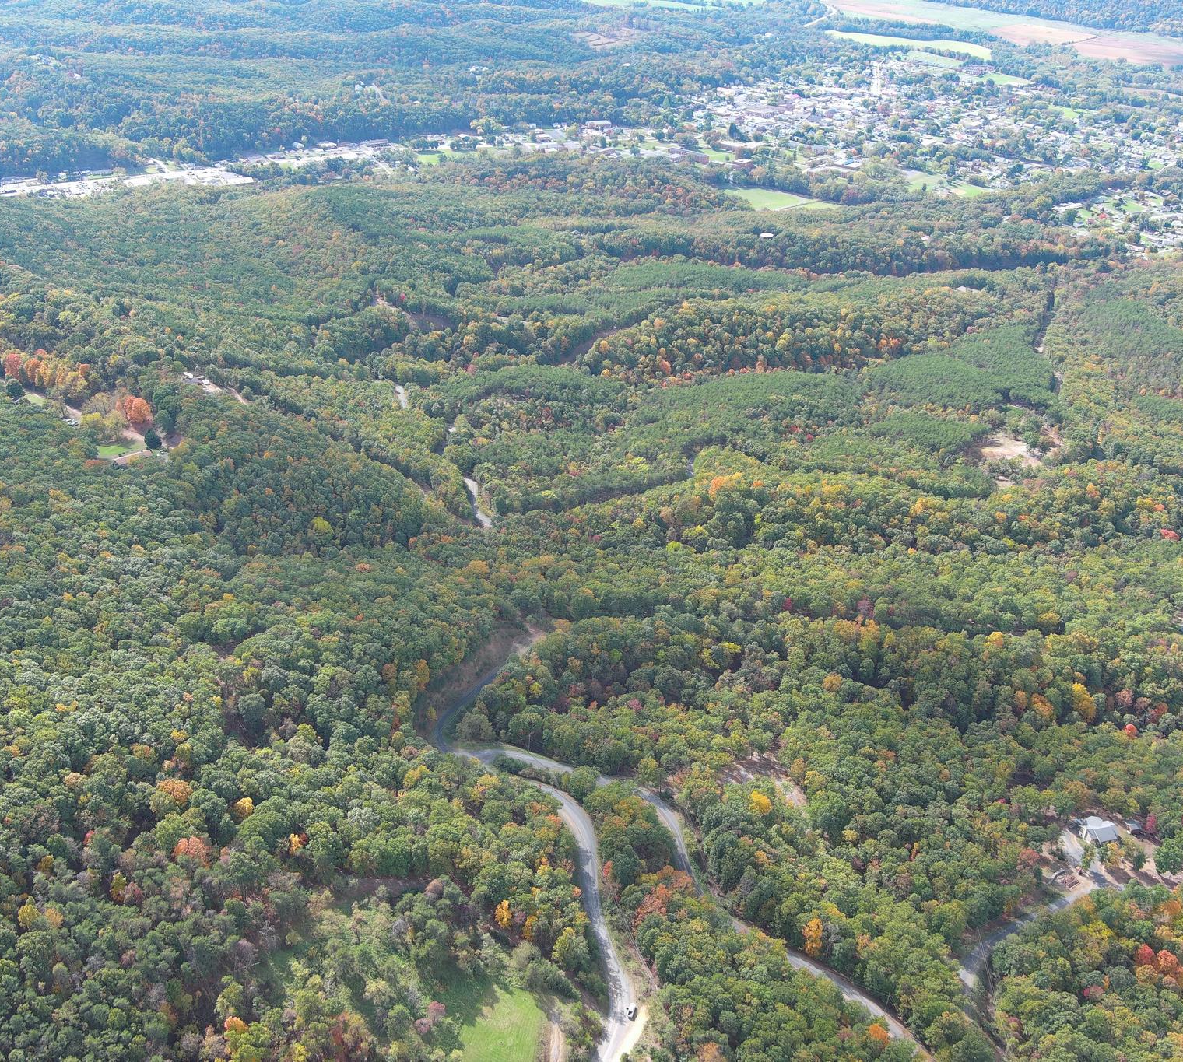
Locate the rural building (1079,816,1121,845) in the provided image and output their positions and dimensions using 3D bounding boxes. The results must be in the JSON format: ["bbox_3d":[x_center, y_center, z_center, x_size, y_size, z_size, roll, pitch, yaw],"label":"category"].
[{"bbox_3d":[185.903,109.816,470.000,10.500,5.900,9.900,-6,26,-12],"label":"rural building"}]

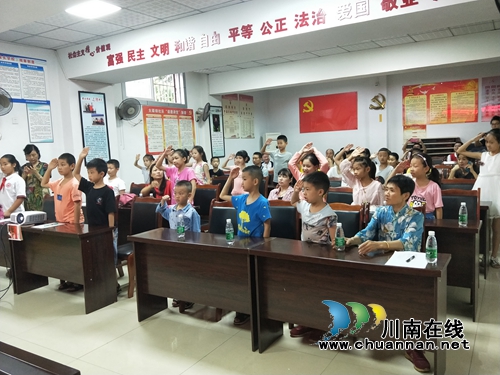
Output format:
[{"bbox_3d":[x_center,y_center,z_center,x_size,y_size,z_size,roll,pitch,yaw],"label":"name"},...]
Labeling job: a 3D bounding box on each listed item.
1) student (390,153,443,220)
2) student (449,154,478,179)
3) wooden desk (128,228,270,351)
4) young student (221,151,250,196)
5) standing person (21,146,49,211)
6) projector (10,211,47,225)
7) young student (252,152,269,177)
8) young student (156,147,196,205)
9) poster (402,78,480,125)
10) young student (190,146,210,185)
[{"bbox_3d":[1.625,0.346,3.471,0.460,1.341,0.360,4,9,42],"label":"student"},{"bbox_3d":[3.055,0.148,5.164,0.520,1.236,0.600,0,7,22],"label":"student"},{"bbox_3d":[-0.402,0.788,2.994,1.194,0.765,0.383,1,6,30],"label":"wooden desk"},{"bbox_3d":[-0.189,0.168,5.740,0.420,1.490,0.300,1,6,35],"label":"young student"},{"bbox_3d":[-2.982,0.220,5.091,0.430,1.620,0.310,-3,6,-4],"label":"standing person"},{"bbox_3d":[-2.539,0.334,4.137,0.300,0.110,0.240,1,6,30],"label":"projector"},{"bbox_3d":[0.209,0.044,6.610,0.460,1.348,0.500,1,7,30],"label":"young student"},{"bbox_3d":[-0.886,0.238,4.668,0.440,1.490,0.330,2,8,38],"label":"young student"},{"bbox_3d":[4.357,-1.938,8.280,1.510,0.940,0.020,0,6,27],"label":"poster"},{"bbox_3d":[-0.724,0.118,5.622,0.390,1.480,0.310,2,8,38],"label":"young student"}]

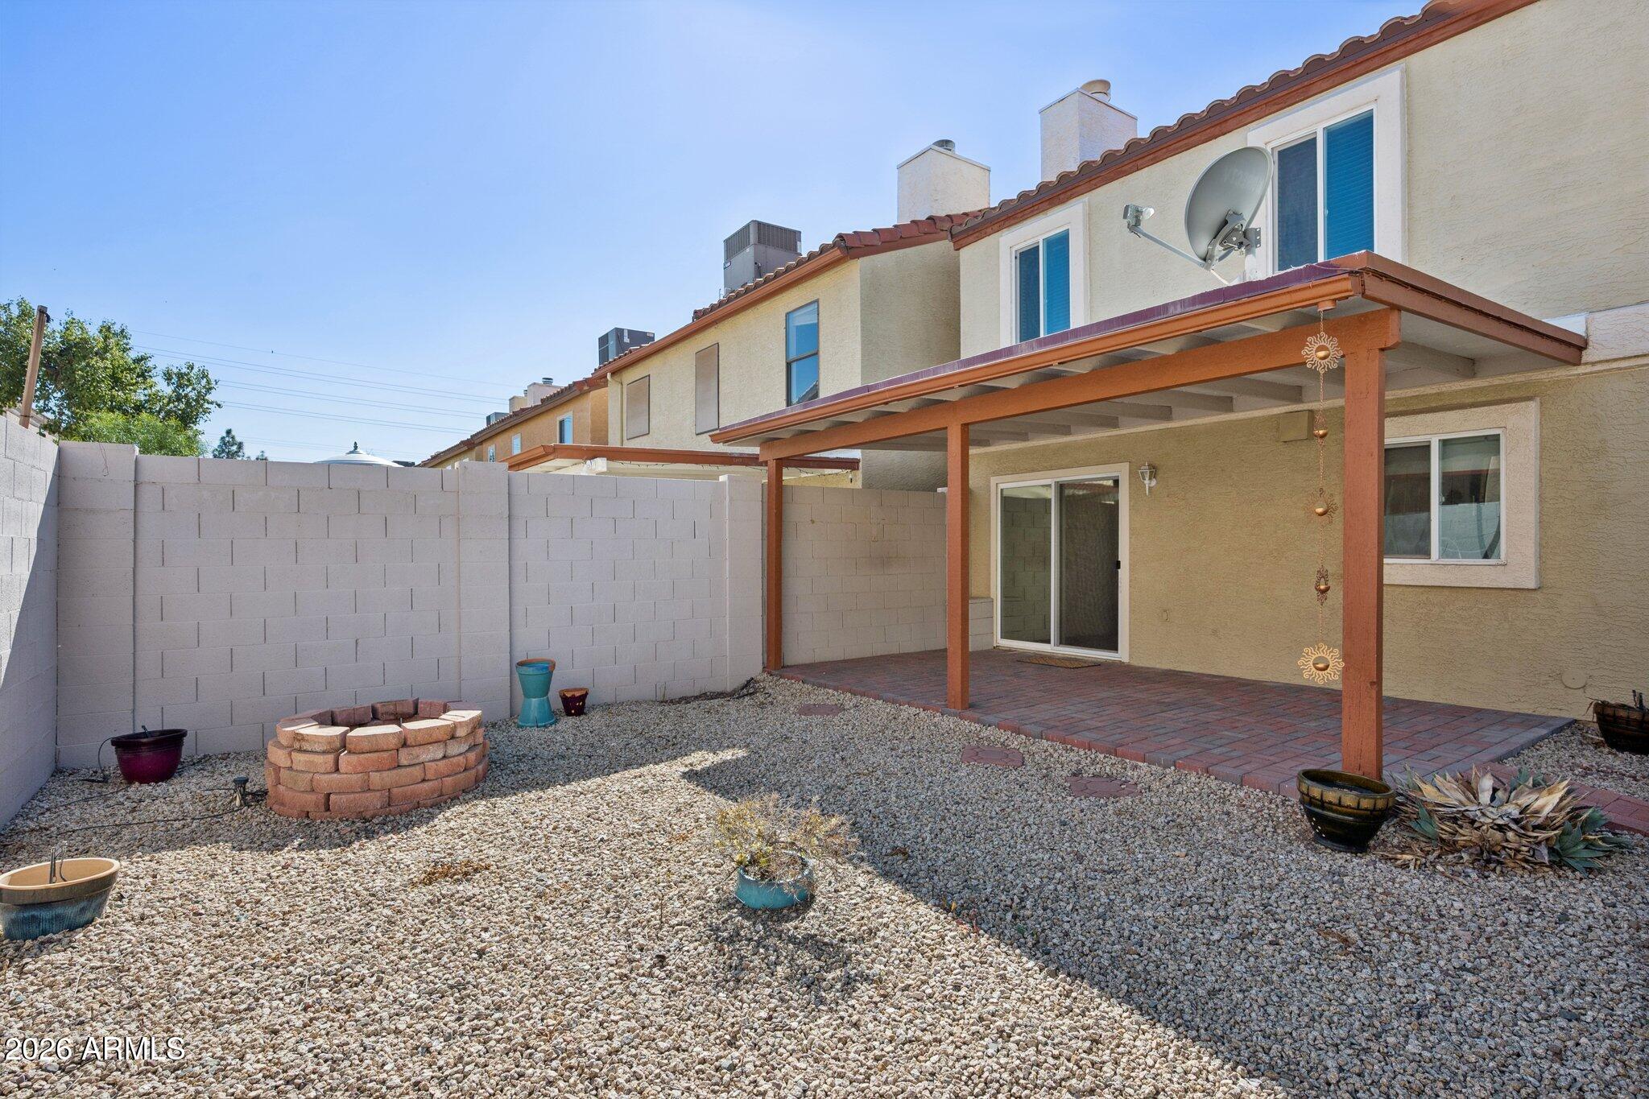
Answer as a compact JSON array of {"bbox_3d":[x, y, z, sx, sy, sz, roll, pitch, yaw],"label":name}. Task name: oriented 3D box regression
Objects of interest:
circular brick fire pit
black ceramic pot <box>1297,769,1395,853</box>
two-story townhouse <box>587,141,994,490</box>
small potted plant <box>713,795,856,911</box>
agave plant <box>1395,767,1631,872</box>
[{"bbox_3d":[-2.720,1.254,5.070,1.200,0.440,1.200,0,0,0],"label":"circular brick fire pit"},{"bbox_3d":[2.323,1.179,3.690,0.370,0.280,0.370,0,0,0],"label":"black ceramic pot"},{"bbox_3d":[1.434,-2.361,16.236,9.300,7.500,9.000,0,0,-35],"label":"two-story townhouse"},{"bbox_3d":[-0.168,1.214,3.390,0.570,0.410,0.500,0,0,0],"label":"small potted plant"},{"bbox_3d":[3.000,1.149,3.650,0.820,0.360,0.780,0,0,0],"label":"agave plant"}]

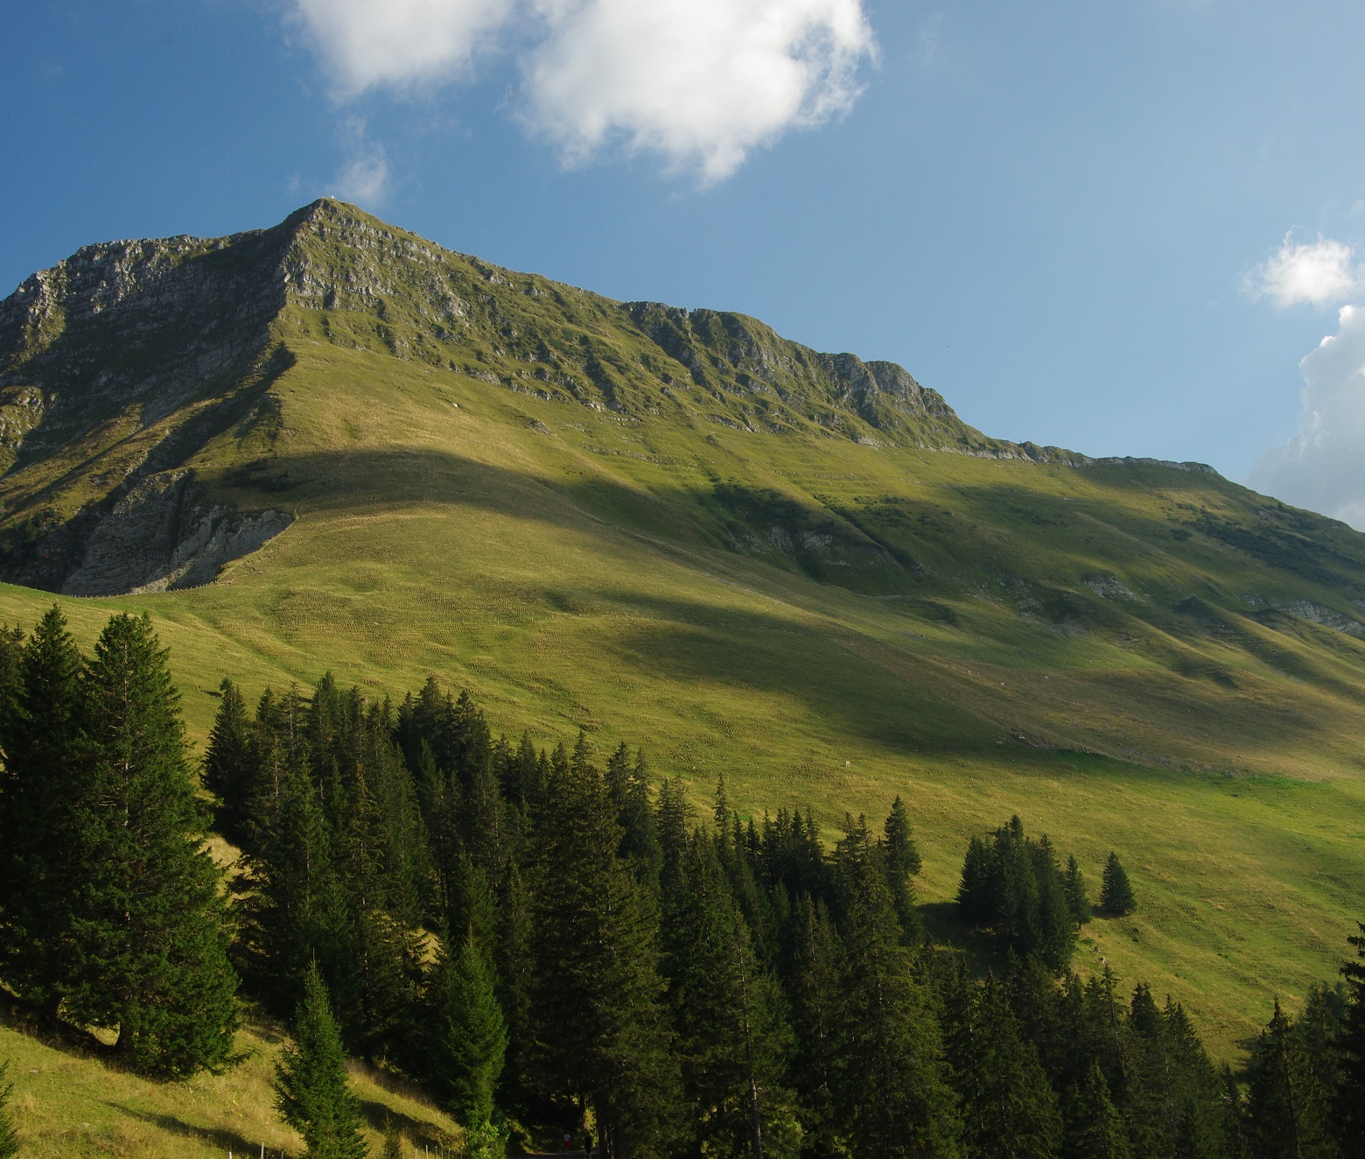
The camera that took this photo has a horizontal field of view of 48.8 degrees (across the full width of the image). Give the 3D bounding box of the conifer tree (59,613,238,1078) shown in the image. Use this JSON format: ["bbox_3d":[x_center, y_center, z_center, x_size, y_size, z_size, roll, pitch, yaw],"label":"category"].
[{"bbox_3d":[-30.450,14.650,86.000,9.480,26.040,9.480,-4,-12,0],"label":"conifer tree"}]

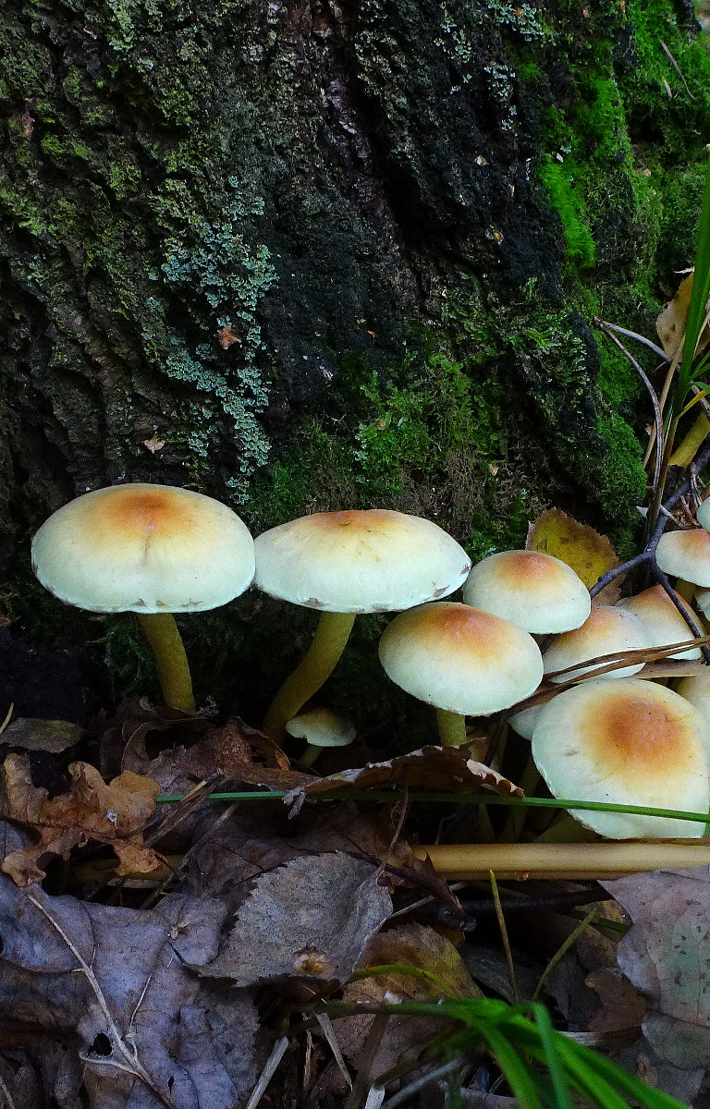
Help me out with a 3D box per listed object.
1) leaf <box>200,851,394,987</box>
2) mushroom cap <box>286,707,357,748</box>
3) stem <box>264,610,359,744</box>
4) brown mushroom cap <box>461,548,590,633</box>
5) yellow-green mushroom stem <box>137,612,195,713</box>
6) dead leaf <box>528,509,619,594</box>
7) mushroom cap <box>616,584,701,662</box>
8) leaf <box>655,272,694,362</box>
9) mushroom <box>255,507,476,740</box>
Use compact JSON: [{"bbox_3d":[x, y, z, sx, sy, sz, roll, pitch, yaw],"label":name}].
[{"bbox_3d":[-0.014,0.080,0.220,0.044,0.013,0.030,-11,43,-13],"label":"leaf"},{"bbox_3d":[-0.010,0.049,0.290,0.019,0.009,0.019,6,21,-4],"label":"mushroom cap"},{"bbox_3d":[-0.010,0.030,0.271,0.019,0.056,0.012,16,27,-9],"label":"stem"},{"bbox_3d":[0.047,0.010,0.279,0.035,0.015,0.035,0,30,0],"label":"brown mushroom cap"},{"bbox_3d":[-0.058,0.031,0.313,0.011,0.046,0.011,-6,33,3],"label":"yellow-green mushroom stem"},{"bbox_3d":[0.071,0.002,0.336,0.033,0.034,0.009,0,12,0],"label":"dead leaf"},{"bbox_3d":[0.093,0.021,0.312,0.027,0.015,0.027,5,37,-3],"label":"mushroom cap"},{"bbox_3d":[0.126,-0.091,0.394,0.023,0.037,0.011,10,21,16],"label":"leaf"},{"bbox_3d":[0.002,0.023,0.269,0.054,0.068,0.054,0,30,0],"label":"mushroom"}]

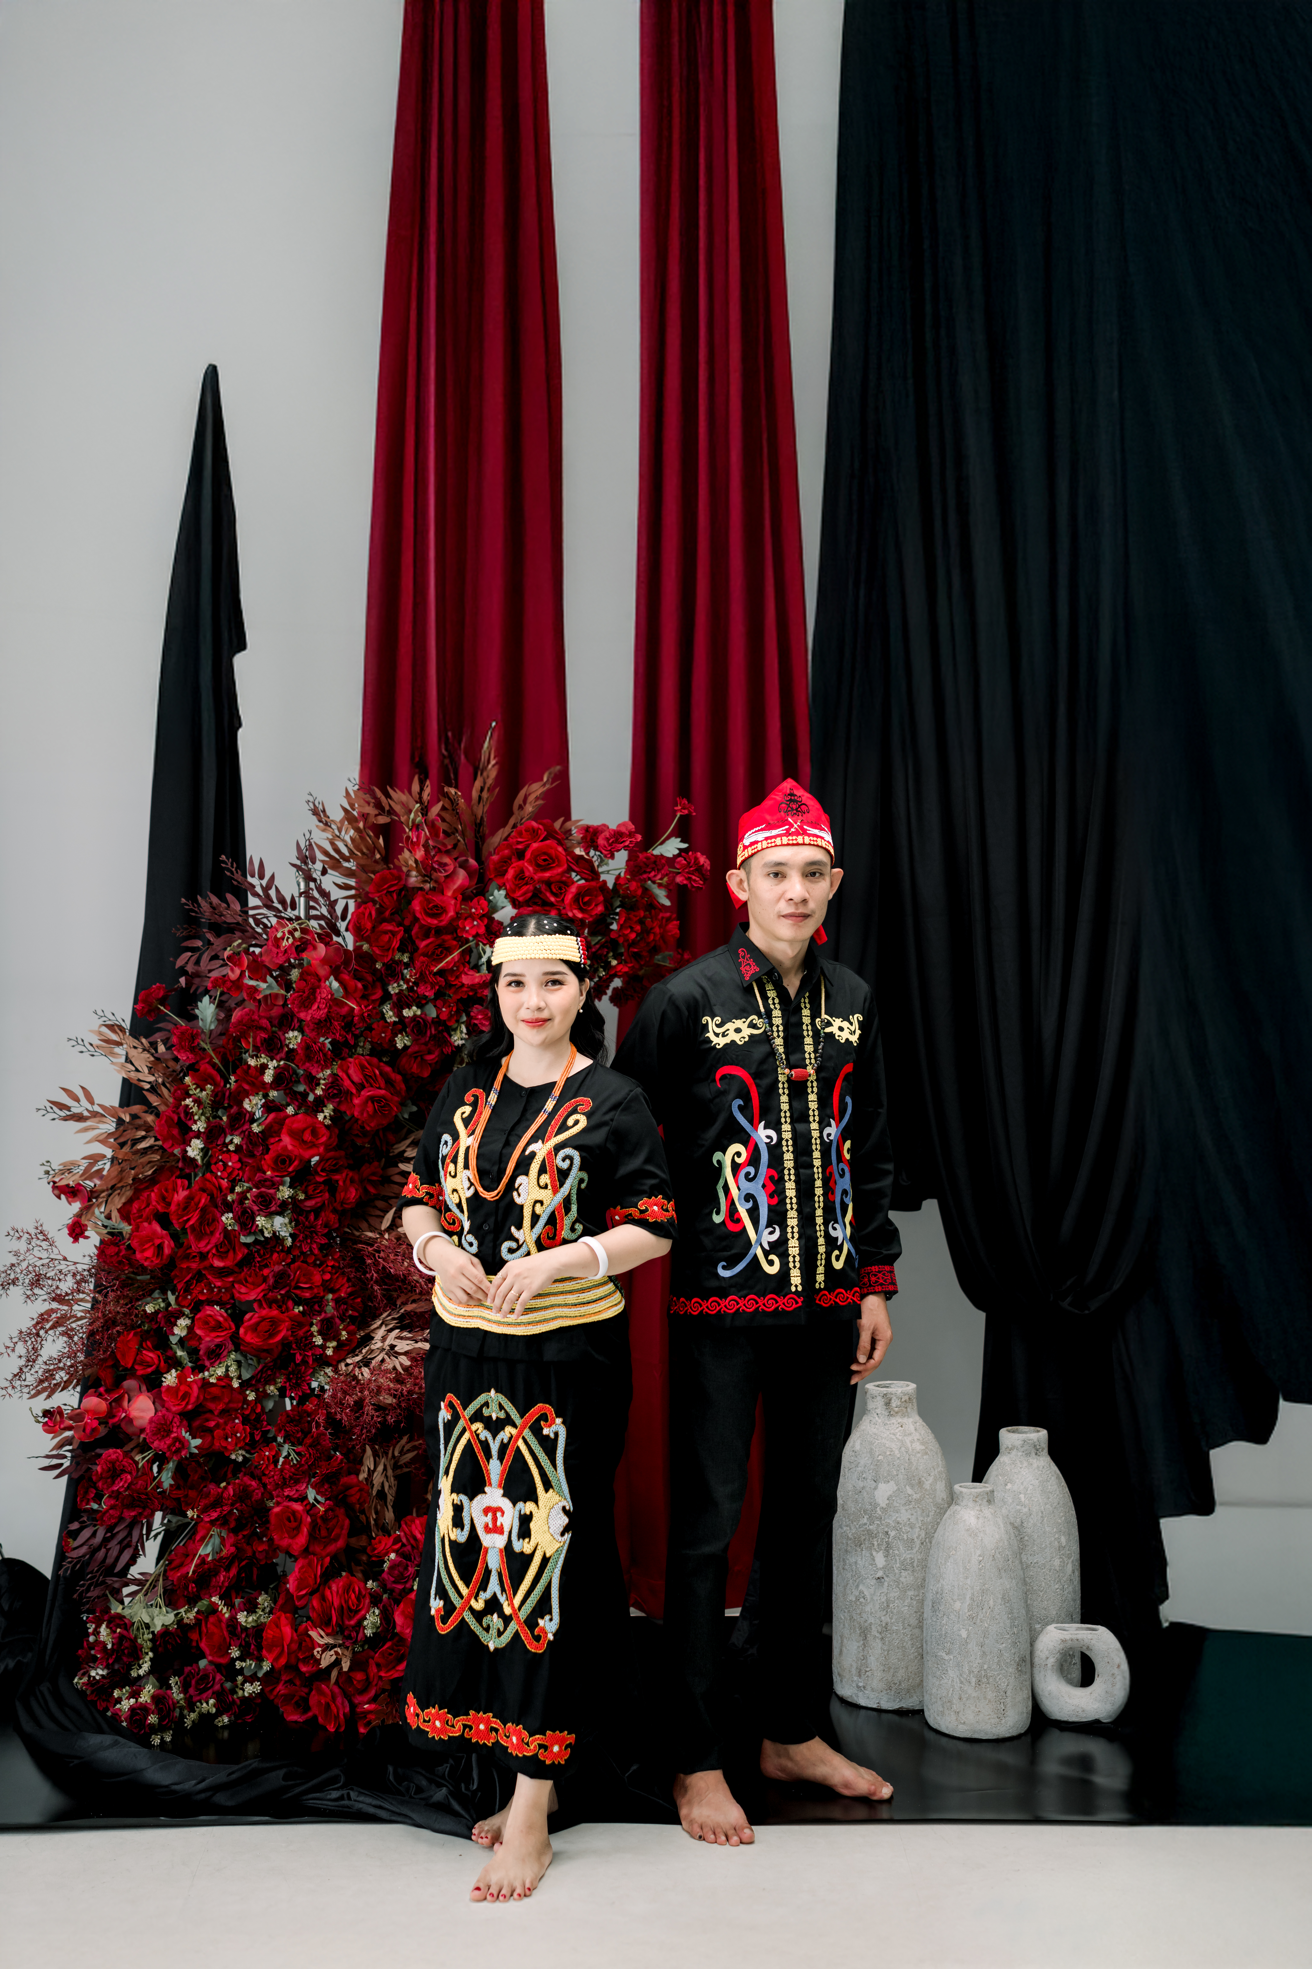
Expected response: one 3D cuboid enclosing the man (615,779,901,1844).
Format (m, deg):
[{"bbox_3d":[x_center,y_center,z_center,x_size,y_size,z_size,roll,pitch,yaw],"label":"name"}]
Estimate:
[{"bbox_3d":[0.174,0.500,4.690,0.500,1.690,0.330,0,0,-20],"label":"man"}]

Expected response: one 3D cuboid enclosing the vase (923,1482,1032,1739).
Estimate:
[{"bbox_3d":[0.606,1.175,5.150,0.204,0.450,0.204,0,0,0],"label":"vase"}]

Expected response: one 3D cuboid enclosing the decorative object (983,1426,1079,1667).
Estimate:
[{"bbox_3d":[0.735,1.146,5.430,0.218,0.508,0.218,0,0,0],"label":"decorative object"}]

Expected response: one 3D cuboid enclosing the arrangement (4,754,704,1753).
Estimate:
[{"bbox_3d":[-0.575,0.480,5.200,1.310,1.800,0.600,0,0,-3],"label":"arrangement"}]

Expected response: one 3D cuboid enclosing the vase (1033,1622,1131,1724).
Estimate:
[{"bbox_3d":[0.811,1.315,5.200,0.186,0.171,0.085,0,0,7],"label":"vase"}]

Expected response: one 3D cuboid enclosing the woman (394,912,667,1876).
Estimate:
[{"bbox_3d":[-0.192,0.640,4.380,0.450,1.520,0.400,0,0,16],"label":"woman"}]

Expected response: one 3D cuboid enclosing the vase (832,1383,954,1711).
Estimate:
[{"bbox_3d":[0.466,1.097,5.380,0.240,0.605,0.240,0,0,0],"label":"vase"}]

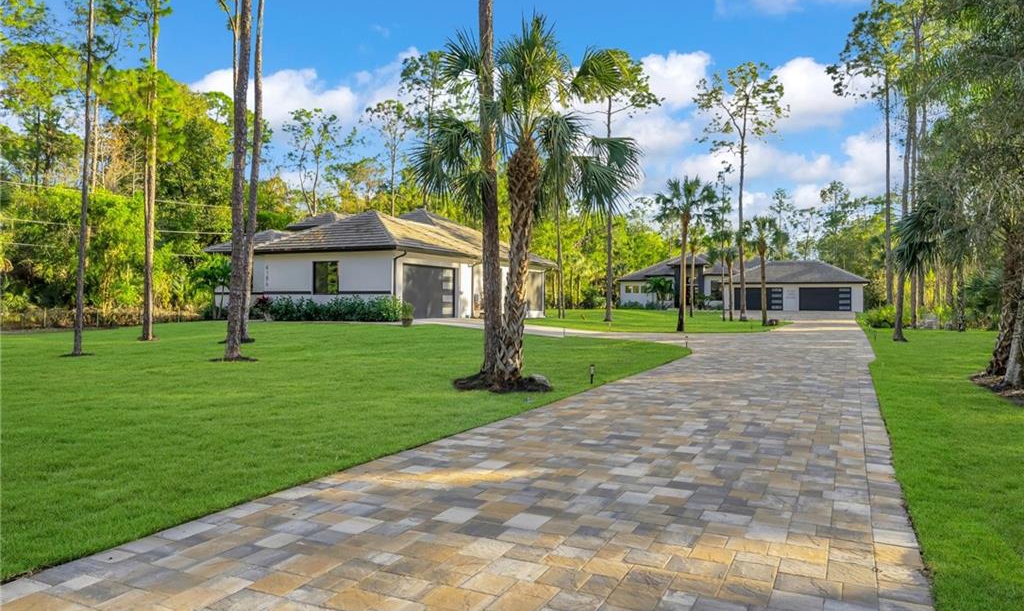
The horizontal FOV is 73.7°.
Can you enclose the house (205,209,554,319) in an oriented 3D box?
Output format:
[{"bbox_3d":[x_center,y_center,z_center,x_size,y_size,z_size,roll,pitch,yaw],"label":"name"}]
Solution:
[{"bbox_3d":[-6.700,-2.660,39.600,12.800,6.700,19.300,0,0,24],"label":"house"}]

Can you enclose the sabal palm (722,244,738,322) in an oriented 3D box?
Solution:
[{"bbox_3d":[15.523,-1.616,48.500,1.400,5.430,1.400,0,0,0],"label":"sabal palm"}]

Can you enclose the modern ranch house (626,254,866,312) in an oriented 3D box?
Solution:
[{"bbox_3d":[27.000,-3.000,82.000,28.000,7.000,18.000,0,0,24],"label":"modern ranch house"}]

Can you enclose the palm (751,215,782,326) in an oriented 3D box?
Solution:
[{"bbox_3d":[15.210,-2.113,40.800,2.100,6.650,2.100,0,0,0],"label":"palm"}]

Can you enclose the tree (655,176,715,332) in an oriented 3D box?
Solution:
[{"bbox_3d":[8.338,-2.489,33.000,2.900,7.490,2.900,0,0,0],"label":"tree"}]

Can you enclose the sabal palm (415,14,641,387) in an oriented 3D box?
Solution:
[{"bbox_3d":[0.291,-1.987,12.800,4.100,6.940,4.100,0,0,0],"label":"sabal palm"}]

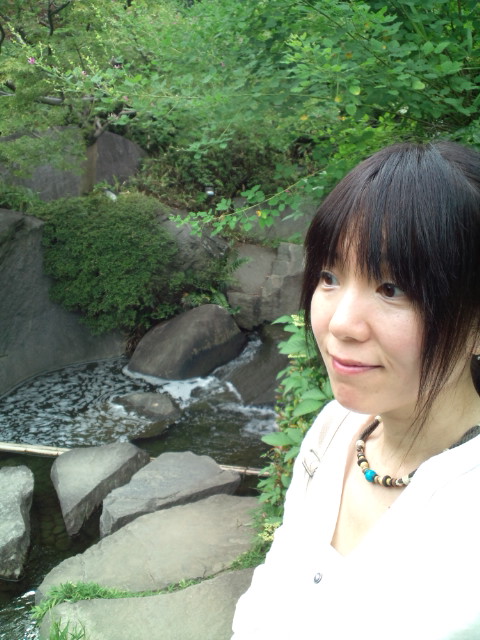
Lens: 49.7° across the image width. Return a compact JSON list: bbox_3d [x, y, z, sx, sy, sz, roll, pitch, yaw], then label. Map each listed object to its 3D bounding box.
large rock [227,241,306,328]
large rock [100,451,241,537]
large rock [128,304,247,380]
[{"bbox_3d":[0.320,-0.397,5.724,0.950,0.900,0.650,0,14,0],"label":"large rock"},{"bbox_3d":[-0.375,0.916,2.733,0.720,0.210,0.450,-10,17,-34],"label":"large rock"},{"bbox_3d":[-0.500,0.144,5.168,1.060,0.600,0.720,-6,15,-21],"label":"large rock"}]

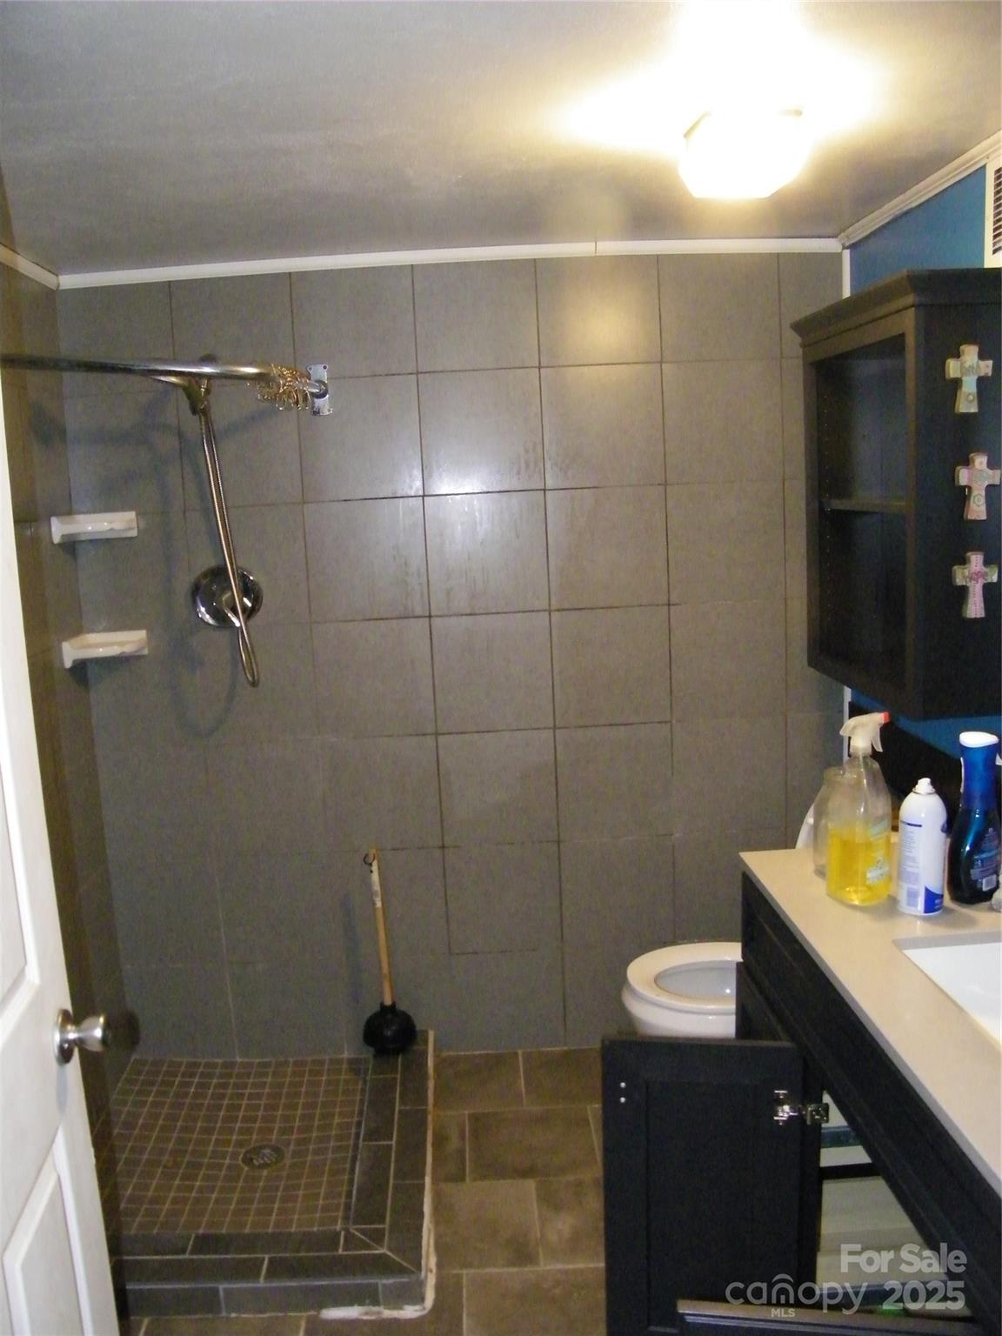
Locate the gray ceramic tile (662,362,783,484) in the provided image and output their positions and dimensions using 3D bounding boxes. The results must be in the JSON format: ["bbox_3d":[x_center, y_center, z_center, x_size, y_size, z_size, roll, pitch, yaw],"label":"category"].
[{"bbox_3d":[0.563,-0.623,2.739,0.303,0.303,0.010,-3,8,-1],"label":"gray ceramic tile"}]

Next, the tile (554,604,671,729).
[{"bbox_3d":[0.286,-0.003,2.821,0.303,0.303,0.010,-3,8,-1],"label":"tile"}]

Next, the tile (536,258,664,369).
[{"bbox_3d":[0.247,-0.889,2.703,0.304,0.270,0.010,-3,8,0],"label":"tile"}]

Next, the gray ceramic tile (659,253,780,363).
[{"bbox_3d":[0.542,-0.892,2.679,0.303,0.253,0.012,-3,8,0],"label":"gray ceramic tile"}]

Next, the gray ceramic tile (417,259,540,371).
[{"bbox_3d":[-0.062,-0.875,2.691,0.303,0.260,0.010,-3,8,-1],"label":"gray ceramic tile"}]

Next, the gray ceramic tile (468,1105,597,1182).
[{"bbox_3d":[0.072,1.122,2.544,0.296,0.010,0.298,-3,8,0],"label":"gray ceramic tile"}]

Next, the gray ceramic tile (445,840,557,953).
[{"bbox_3d":[0.007,0.620,2.921,0.304,0.304,0.010,-3,8,0],"label":"gray ceramic tile"}]

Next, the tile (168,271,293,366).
[{"bbox_3d":[-0.664,-0.836,2.686,0.303,0.261,0.012,-3,8,0],"label":"tile"}]

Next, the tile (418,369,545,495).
[{"bbox_3d":[-0.048,-0.594,2.723,0.303,0.303,0.012,-3,8,0],"label":"tile"}]

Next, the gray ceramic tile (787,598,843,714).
[{"bbox_3d":[0.813,-0.029,2.808,0.146,0.303,0.012,-3,8,0],"label":"gray ceramic tile"}]

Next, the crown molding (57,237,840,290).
[{"bbox_3d":[-0.127,-1.001,2.643,1.925,0.034,0.025,-3,8,0],"label":"crown molding"}]

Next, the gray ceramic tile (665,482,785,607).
[{"bbox_3d":[0.580,-0.323,2.787,0.304,0.304,0.010,-3,8,0],"label":"gray ceramic tile"}]

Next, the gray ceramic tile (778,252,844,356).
[{"bbox_3d":[0.779,-0.909,2.702,0.162,0.248,0.010,-3,8,-1],"label":"gray ceramic tile"}]

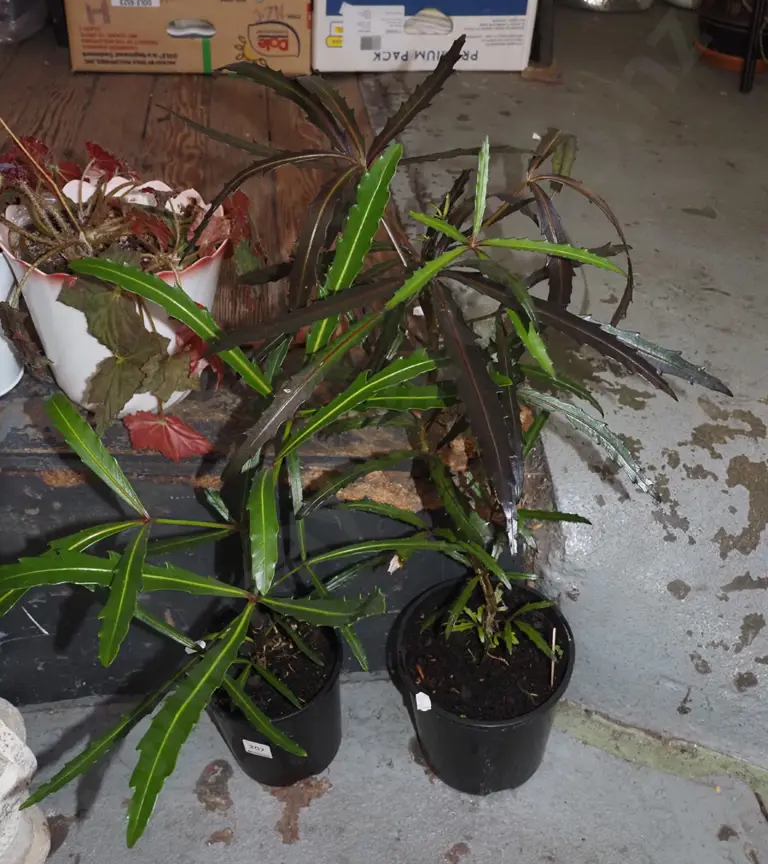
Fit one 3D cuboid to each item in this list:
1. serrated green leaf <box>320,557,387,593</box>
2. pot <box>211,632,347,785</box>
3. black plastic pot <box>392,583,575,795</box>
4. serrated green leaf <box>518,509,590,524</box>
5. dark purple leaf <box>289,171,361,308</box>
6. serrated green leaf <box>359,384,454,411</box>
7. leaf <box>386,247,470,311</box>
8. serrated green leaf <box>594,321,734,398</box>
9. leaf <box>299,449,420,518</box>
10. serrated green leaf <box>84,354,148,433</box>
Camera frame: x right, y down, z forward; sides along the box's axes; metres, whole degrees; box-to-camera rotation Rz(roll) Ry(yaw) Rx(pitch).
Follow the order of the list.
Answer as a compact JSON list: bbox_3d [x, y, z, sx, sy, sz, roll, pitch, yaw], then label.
[{"bbox_3d":[-0.021,0.114,0.775,0.073,0.010,0.014,-28,63,8],"label":"serrated green leaf"},{"bbox_3d":[-0.105,0.266,0.949,0.140,0.140,0.140,-2,41,2],"label":"pot"},{"bbox_3d":[0.107,0.290,1.053,0.196,0.176,0.196,-2,40,2],"label":"black plastic pot"},{"bbox_3d":[0.133,0.067,0.770,0.084,0.010,0.016,9,36,-21],"label":"serrated green leaf"},{"bbox_3d":[-0.042,-0.124,0.615,0.023,0.108,0.022,28,16,3],"label":"dark purple leaf"},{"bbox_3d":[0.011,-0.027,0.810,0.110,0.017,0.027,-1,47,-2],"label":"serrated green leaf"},{"bbox_3d":[0.027,-0.102,0.605,0.080,0.010,0.013,-39,78,-22],"label":"leaf"},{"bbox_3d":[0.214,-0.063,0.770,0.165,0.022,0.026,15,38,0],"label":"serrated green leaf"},{"bbox_3d":[-0.013,0.029,0.644,0.110,0.013,0.017,-25,57,-33],"label":"leaf"},{"bbox_3d":[-0.246,-0.035,0.870,0.060,0.070,0.026,11,28,5],"label":"serrated green leaf"}]

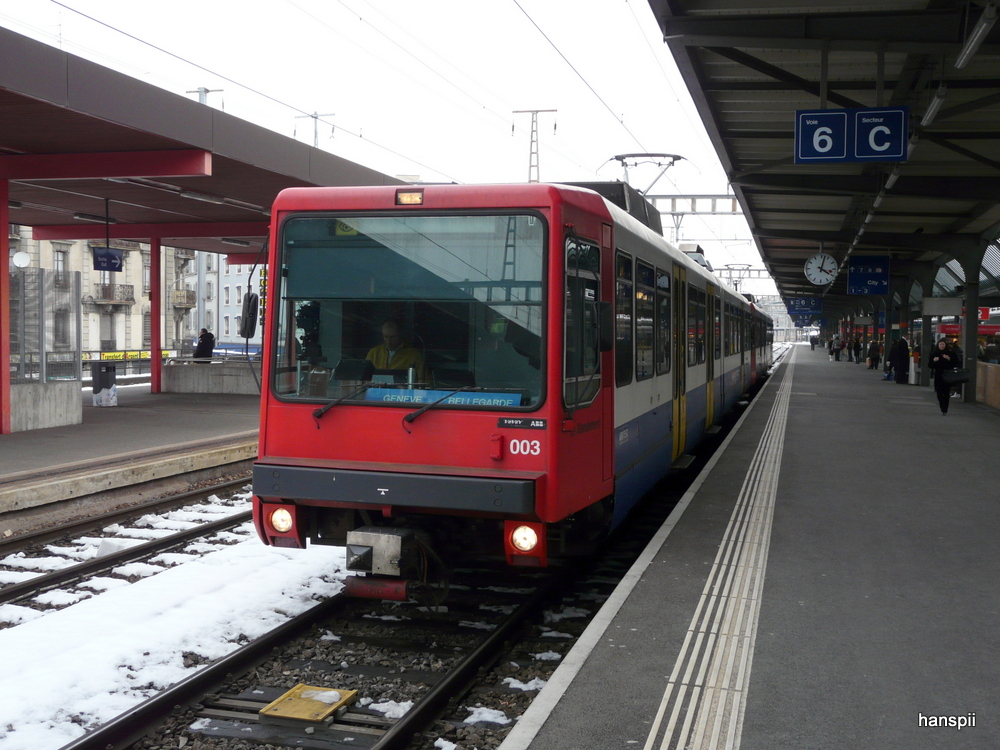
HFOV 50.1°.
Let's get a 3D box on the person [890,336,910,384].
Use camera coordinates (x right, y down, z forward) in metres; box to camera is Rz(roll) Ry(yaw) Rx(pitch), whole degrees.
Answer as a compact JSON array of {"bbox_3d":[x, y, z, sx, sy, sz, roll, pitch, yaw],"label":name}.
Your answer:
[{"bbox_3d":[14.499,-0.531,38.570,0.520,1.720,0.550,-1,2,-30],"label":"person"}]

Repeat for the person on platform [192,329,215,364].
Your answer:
[{"bbox_3d":[-9.162,-0.557,33.030,0.480,1.740,0.520,1,2,24],"label":"person on platform"}]

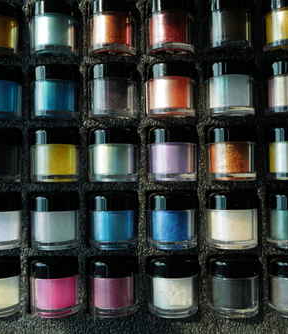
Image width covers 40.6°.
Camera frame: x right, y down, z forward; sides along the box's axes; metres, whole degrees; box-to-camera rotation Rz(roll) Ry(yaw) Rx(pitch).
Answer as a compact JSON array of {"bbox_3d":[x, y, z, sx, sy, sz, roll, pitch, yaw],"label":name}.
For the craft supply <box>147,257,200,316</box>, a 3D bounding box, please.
[{"bbox_3d":[0.020,0.081,0.269,0.034,0.034,0.036,0,87,2],"label":"craft supply"}]

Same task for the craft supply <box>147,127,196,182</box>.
[{"bbox_3d":[0.020,-0.008,0.274,0.034,0.034,0.036,0,87,2],"label":"craft supply"}]

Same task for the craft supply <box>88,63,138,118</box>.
[{"bbox_3d":[-0.021,-0.052,0.276,0.034,0.034,0.037,-1,88,2],"label":"craft supply"}]

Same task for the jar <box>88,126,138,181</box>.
[{"bbox_3d":[-0.021,-0.008,0.275,0.034,0.034,0.037,-1,88,2],"label":"jar"}]

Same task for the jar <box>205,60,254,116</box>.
[{"bbox_3d":[0.059,-0.051,0.267,0.034,0.034,0.037,0,87,2],"label":"jar"}]

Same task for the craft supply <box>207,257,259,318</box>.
[{"bbox_3d":[0.061,0.080,0.268,0.034,0.034,0.037,-1,88,2],"label":"craft supply"}]

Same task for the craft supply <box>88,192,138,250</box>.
[{"bbox_3d":[-0.021,0.037,0.273,0.034,0.034,0.037,-1,88,2],"label":"craft supply"}]

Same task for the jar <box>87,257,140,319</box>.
[{"bbox_3d":[-0.021,0.081,0.270,0.034,0.034,0.036,0,87,2],"label":"jar"}]

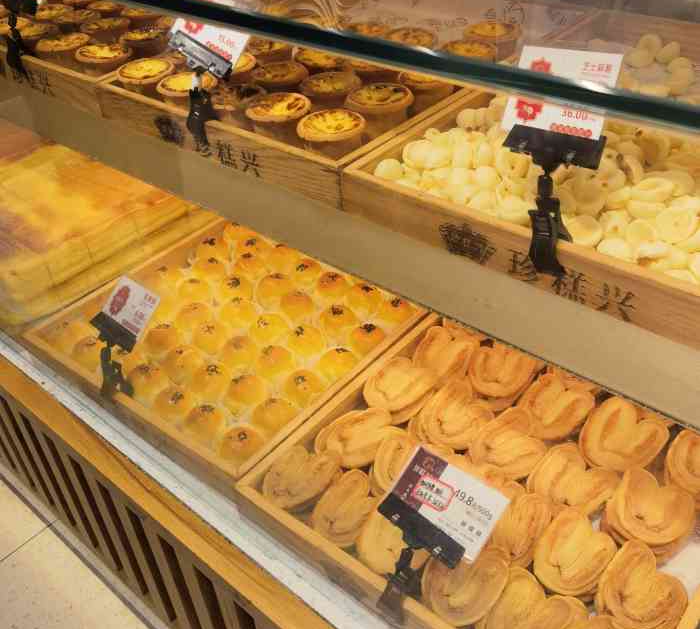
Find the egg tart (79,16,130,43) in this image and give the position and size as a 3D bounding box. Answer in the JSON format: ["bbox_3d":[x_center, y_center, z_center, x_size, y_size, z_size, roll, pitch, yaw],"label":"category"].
[{"bbox_3d":[-0.359,-0.411,1.081,0.072,0.038,0.072,26,47,33],"label":"egg tart"}]

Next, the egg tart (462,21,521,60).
[{"bbox_3d":[0.183,-0.346,0.944,0.072,0.031,0.072,-3,38,2],"label":"egg tart"}]

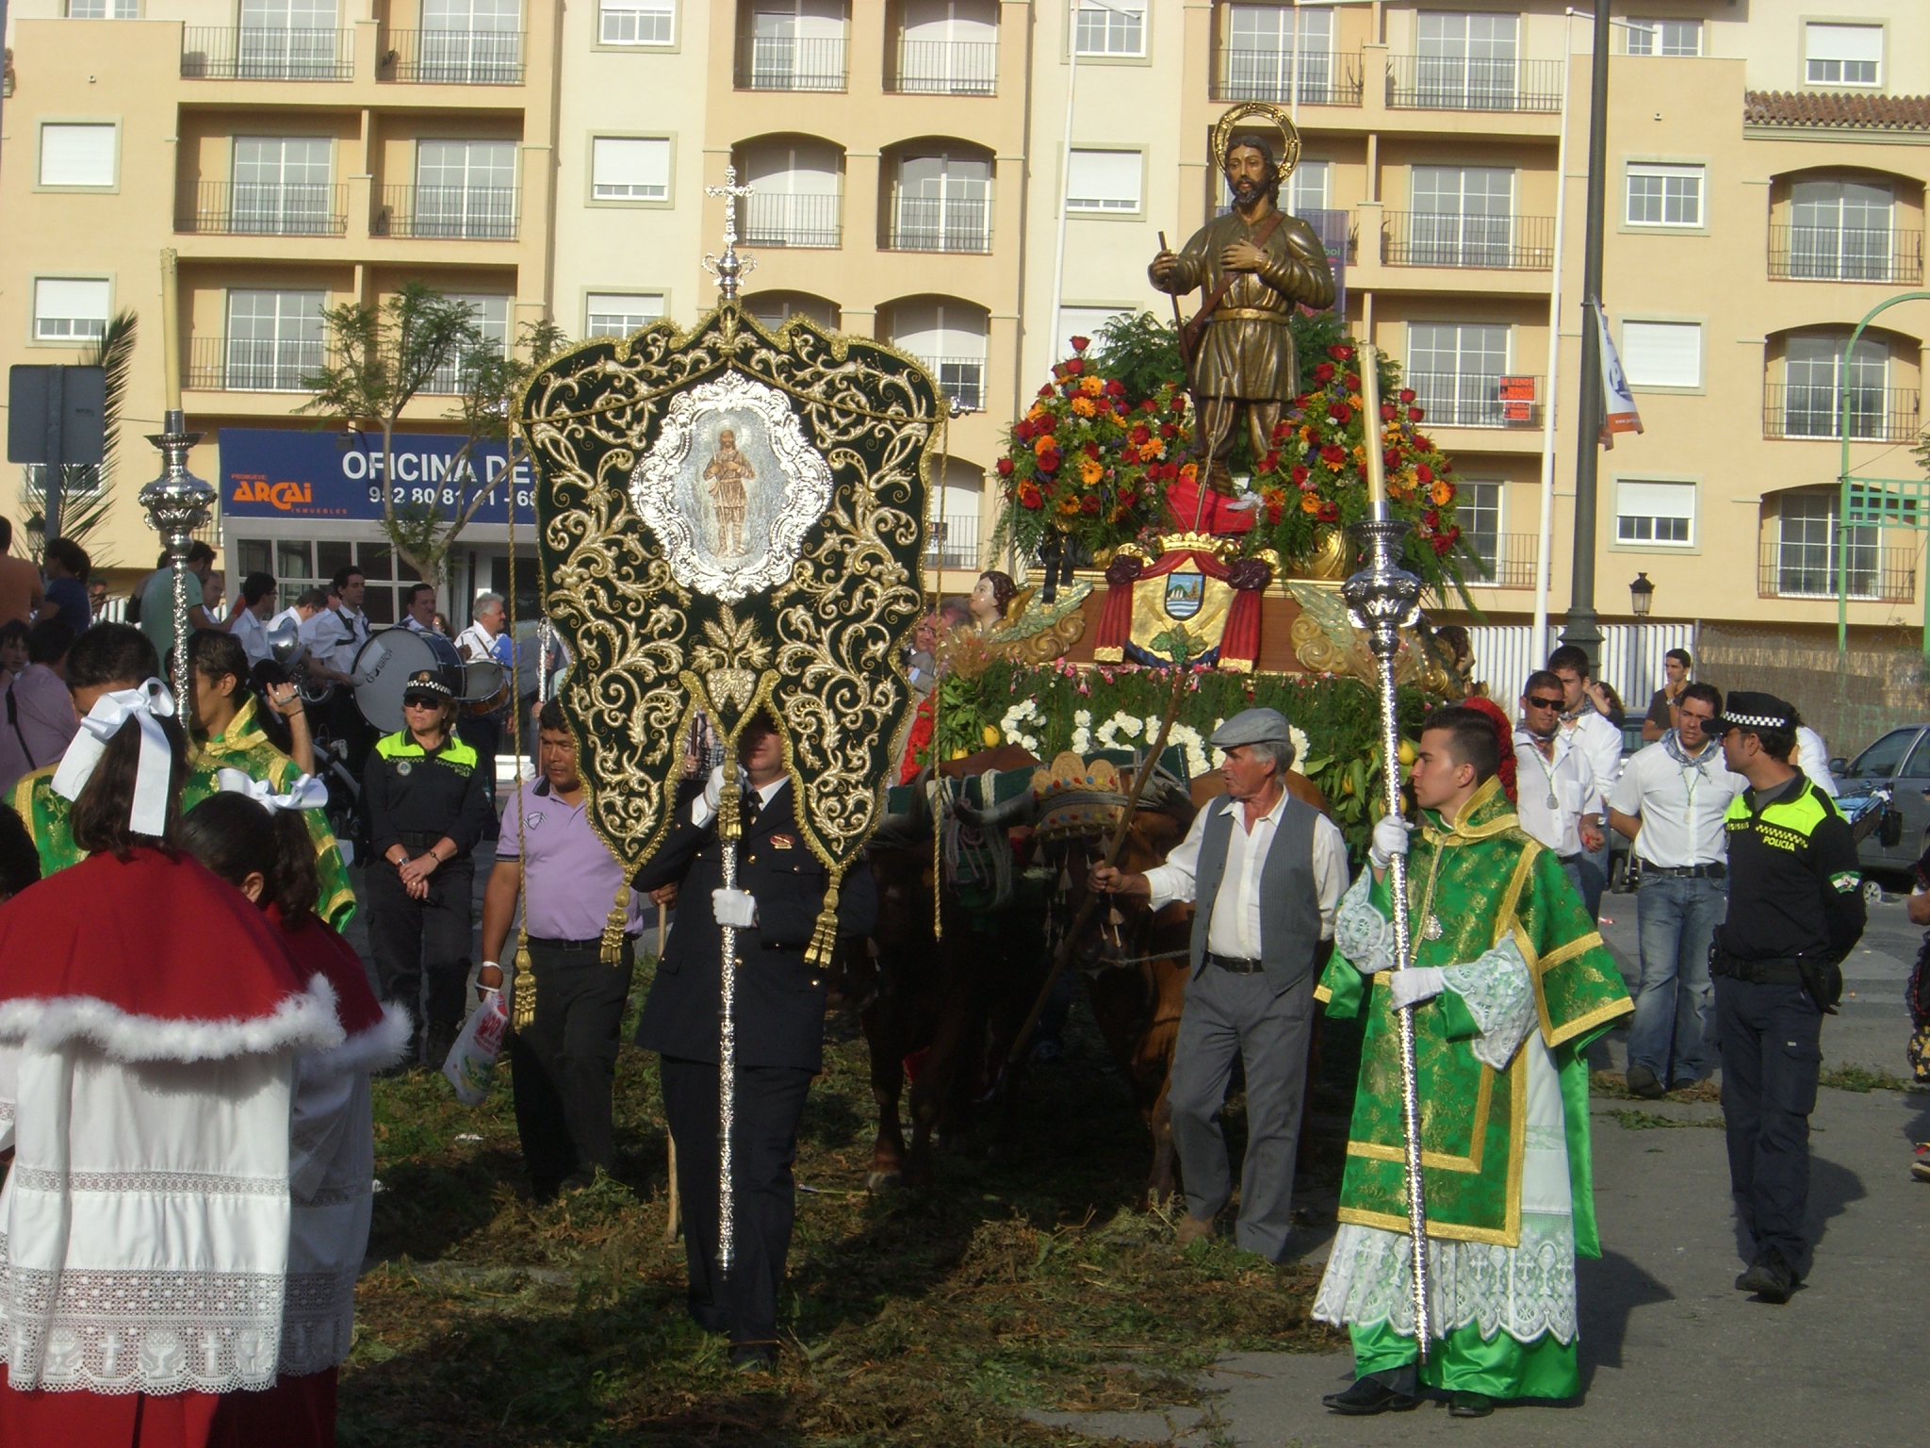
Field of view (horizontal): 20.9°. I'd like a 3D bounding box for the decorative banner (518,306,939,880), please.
[{"bbox_3d":[-0.584,-0.324,13.000,1.040,1.410,0.120,0,1,0],"label":"decorative banner"}]

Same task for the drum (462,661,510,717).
[{"bbox_3d":[-2.702,-0.206,29.300,0.370,0.170,0.370,-16,37,5],"label":"drum"}]

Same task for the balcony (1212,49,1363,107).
[{"bbox_3d":[6.045,-12.054,98.227,2.810,1.040,0.900,2,0,5],"label":"balcony"}]

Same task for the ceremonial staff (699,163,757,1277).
[{"bbox_3d":[-0.588,-0.007,13.045,0.137,2.770,0.085,0,1,5],"label":"ceremonial staff"}]

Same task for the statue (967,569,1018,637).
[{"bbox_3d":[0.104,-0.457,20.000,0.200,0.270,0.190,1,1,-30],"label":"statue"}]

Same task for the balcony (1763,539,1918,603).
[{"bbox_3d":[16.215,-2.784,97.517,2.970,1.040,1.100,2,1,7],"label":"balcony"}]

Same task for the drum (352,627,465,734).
[{"bbox_3d":[-3.287,-0.254,31.000,0.635,0.635,0.310,3,1,34],"label":"drum"}]

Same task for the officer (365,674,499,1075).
[{"bbox_3d":[-2.244,0.601,22.000,0.540,1.670,0.340,2,1,12],"label":"officer"}]

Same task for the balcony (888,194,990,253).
[{"bbox_3d":[-0.498,-9.365,98.797,2.120,1.070,0.900,2,0,5],"label":"balcony"}]

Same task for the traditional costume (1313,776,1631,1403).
[{"bbox_3d":[1.257,0.903,13.000,0.700,1.520,0.500,2,1,35],"label":"traditional costume"}]

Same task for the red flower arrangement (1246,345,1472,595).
[{"bbox_3d":[1.565,-1.008,20.800,0.880,0.980,0.800,2,1,0],"label":"red flower arrangement"}]

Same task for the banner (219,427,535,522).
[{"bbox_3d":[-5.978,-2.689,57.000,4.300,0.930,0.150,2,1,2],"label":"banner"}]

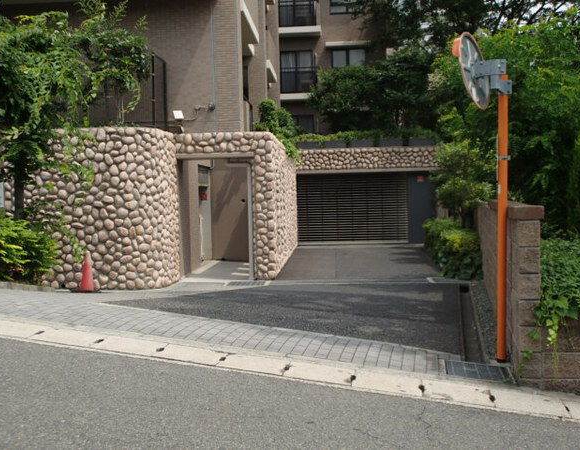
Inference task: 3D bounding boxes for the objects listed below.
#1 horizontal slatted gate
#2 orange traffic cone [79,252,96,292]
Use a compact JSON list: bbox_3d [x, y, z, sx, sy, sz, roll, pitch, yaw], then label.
[{"bbox_3d":[2.110,-0.560,24.600,3.760,2.360,0.100,-1,2,4],"label":"horizontal slatted gate"},{"bbox_3d":[-3.415,0.790,12.300,0.380,0.680,0.380,-2,2,-15],"label":"orange traffic cone"}]

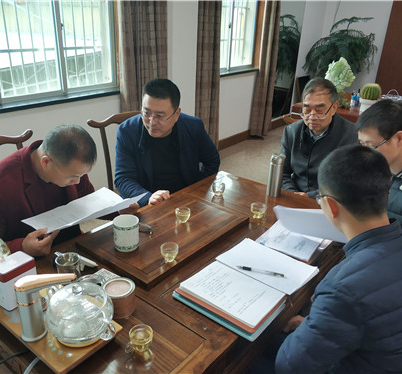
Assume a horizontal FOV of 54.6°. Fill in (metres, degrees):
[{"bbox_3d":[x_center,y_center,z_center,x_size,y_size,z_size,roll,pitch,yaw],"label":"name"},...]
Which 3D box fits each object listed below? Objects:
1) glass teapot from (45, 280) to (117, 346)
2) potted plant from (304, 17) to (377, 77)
[{"bbox_3d":[-0.300,0.297,0.950,0.190,0.140,0.150,15,26,28],"label":"glass teapot"},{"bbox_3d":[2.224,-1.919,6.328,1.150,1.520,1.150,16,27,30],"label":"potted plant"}]

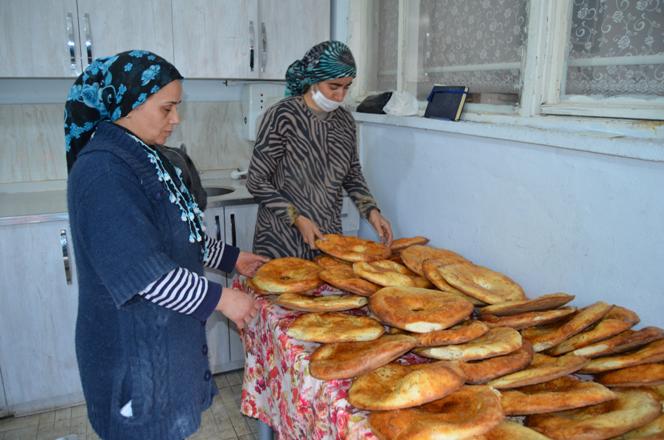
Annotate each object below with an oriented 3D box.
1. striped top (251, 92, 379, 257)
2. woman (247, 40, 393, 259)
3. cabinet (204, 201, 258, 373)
[{"bbox_3d":[-0.100,-0.149,2.095,0.470,0.680,0.360,-8,17,-29],"label":"striped top"},{"bbox_3d":[-0.076,0.072,2.119,0.500,1.580,0.450,-8,17,-29],"label":"woman"},{"bbox_3d":[-0.625,0.281,2.693,0.680,0.880,0.580,-6,16,-22],"label":"cabinet"}]

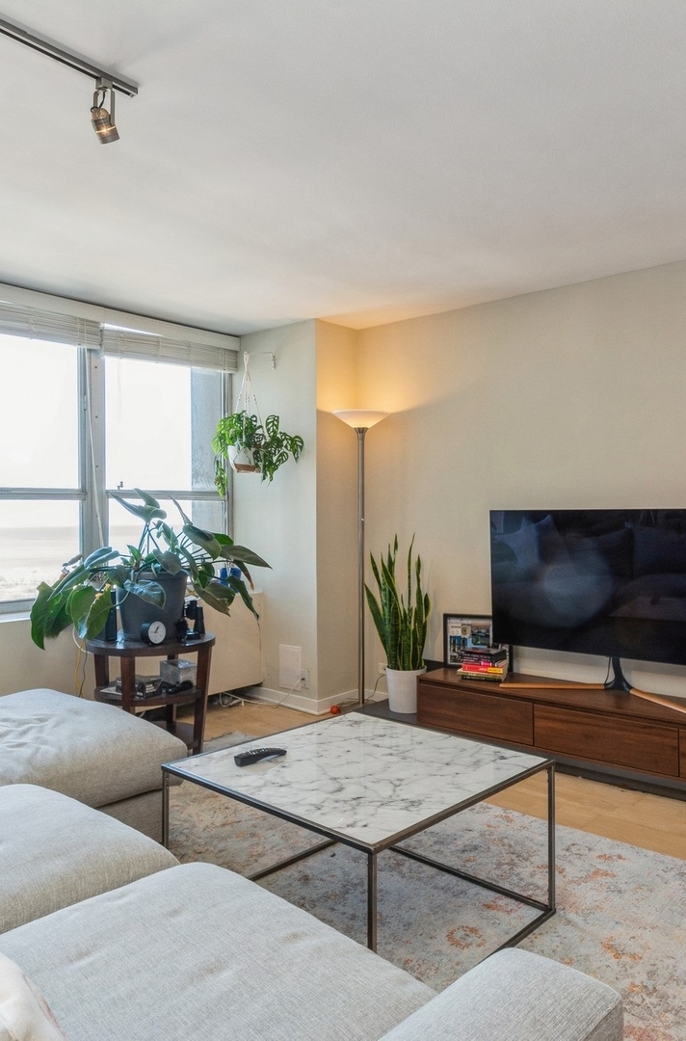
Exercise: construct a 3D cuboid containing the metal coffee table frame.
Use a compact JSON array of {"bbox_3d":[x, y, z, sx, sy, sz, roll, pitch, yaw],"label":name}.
[{"bbox_3d":[0.055,0.980,2.000,0.845,0.470,0.845,0,1,44],"label":"metal coffee table frame"}]

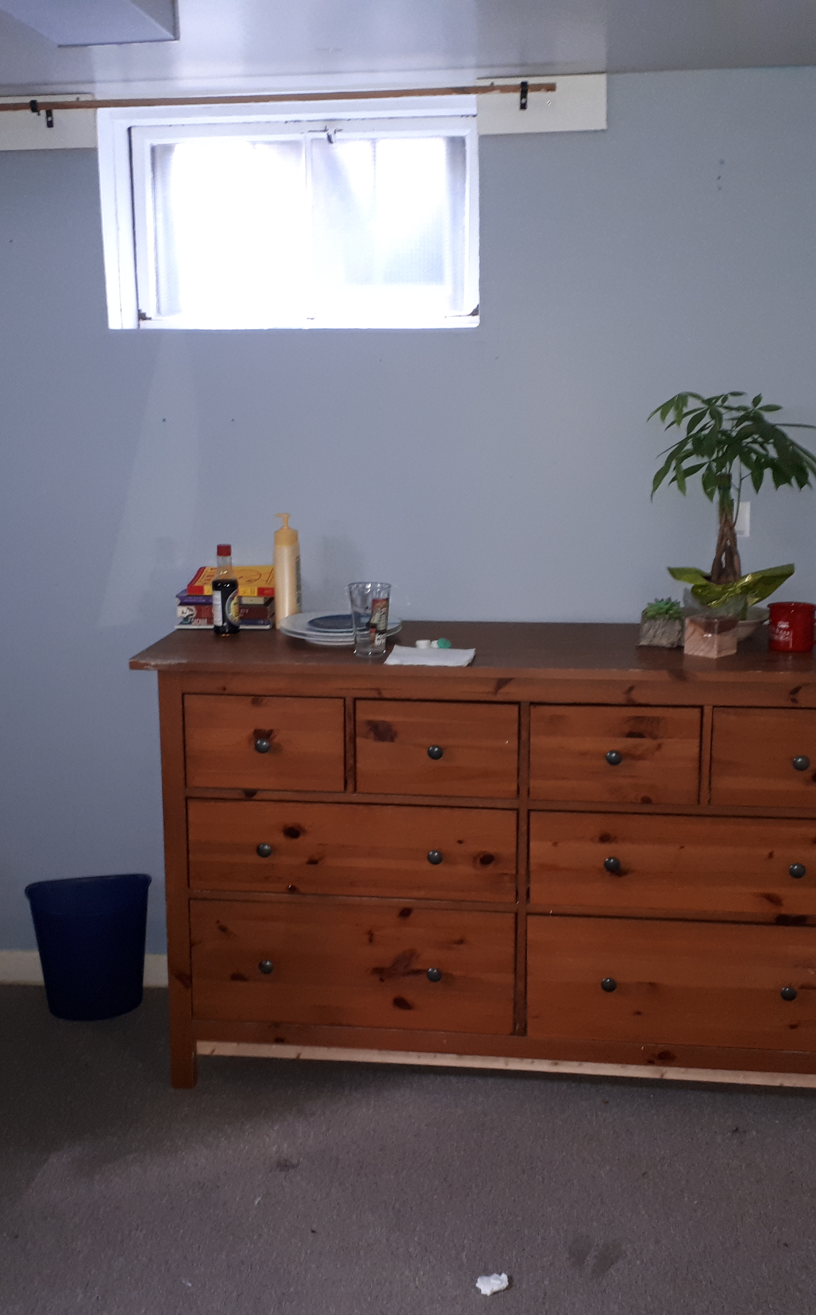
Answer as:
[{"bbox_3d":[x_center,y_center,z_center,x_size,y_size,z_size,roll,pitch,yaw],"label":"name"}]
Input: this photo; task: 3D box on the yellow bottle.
[{"bbox_3d":[-0.269,-0.198,3.082,0.060,0.255,0.072,1,11,10],"label":"yellow bottle"}]

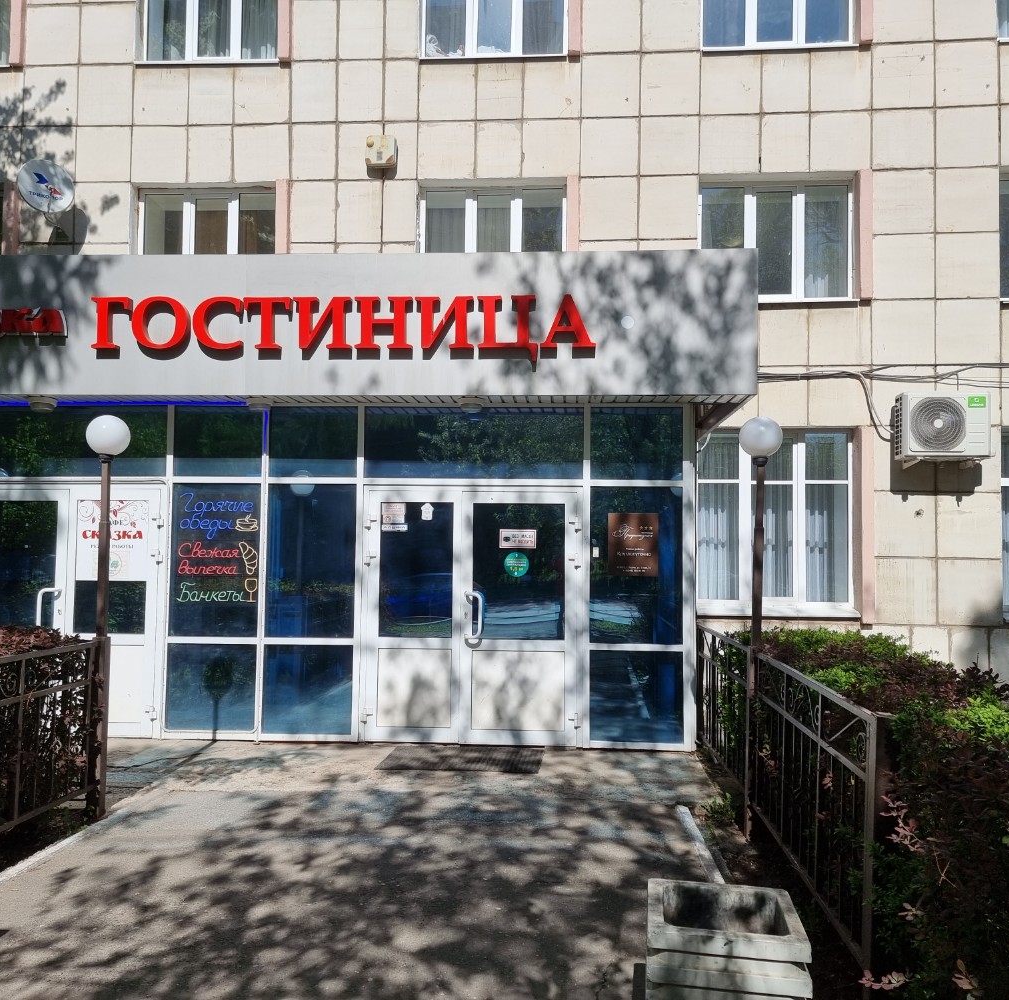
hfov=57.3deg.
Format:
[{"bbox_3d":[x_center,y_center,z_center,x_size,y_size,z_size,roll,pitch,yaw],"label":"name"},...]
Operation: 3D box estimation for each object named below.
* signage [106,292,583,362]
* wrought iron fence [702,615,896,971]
[{"bbox_3d":[-1.269,-1.320,7.143,3.926,0.524,0.110,1,-3,4],"label":"signage"},{"bbox_3d":[1.415,1.373,5.305,0.090,0.990,4.150,1,-3,4],"label":"wrought iron fence"}]

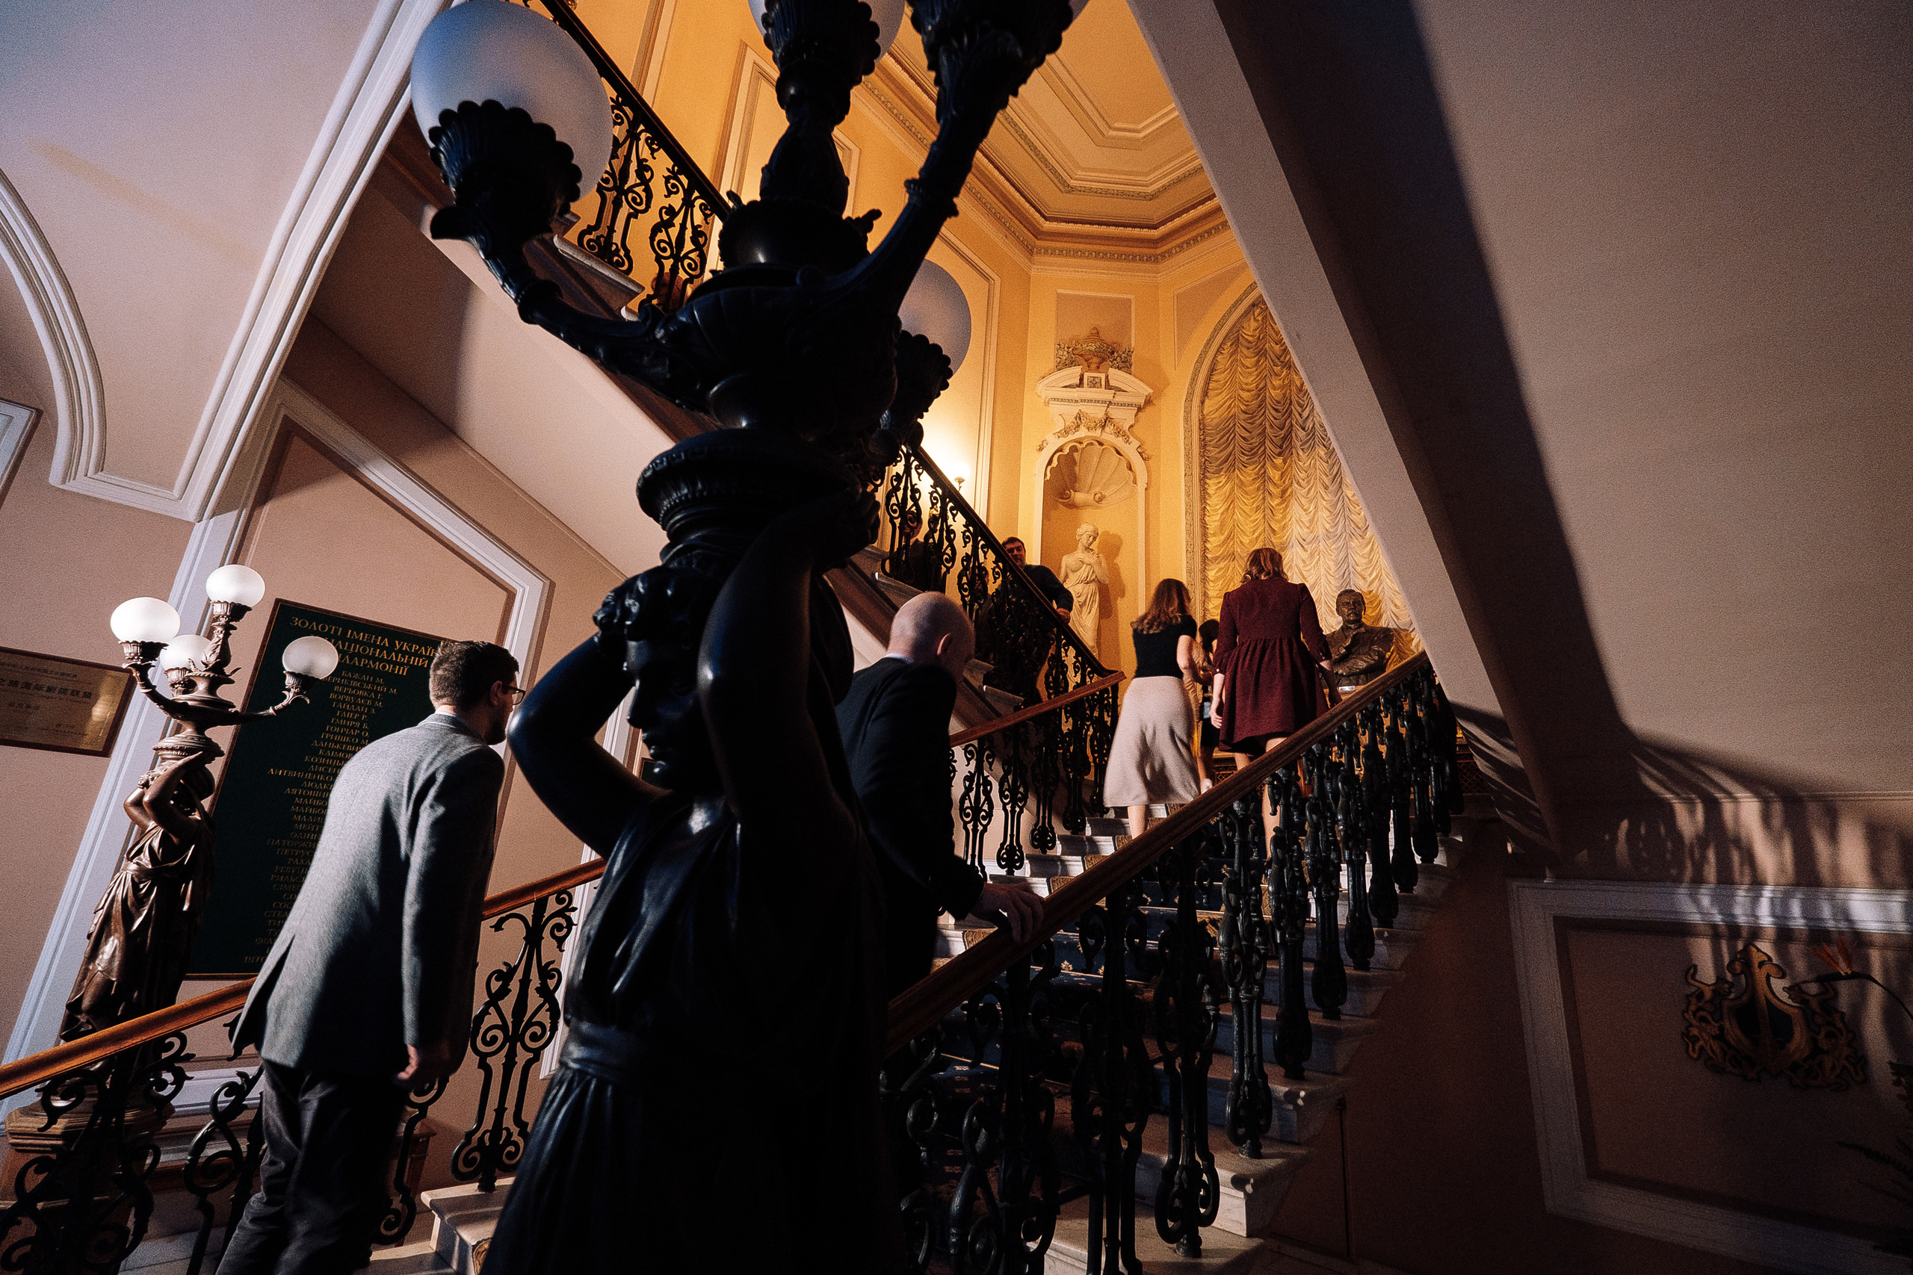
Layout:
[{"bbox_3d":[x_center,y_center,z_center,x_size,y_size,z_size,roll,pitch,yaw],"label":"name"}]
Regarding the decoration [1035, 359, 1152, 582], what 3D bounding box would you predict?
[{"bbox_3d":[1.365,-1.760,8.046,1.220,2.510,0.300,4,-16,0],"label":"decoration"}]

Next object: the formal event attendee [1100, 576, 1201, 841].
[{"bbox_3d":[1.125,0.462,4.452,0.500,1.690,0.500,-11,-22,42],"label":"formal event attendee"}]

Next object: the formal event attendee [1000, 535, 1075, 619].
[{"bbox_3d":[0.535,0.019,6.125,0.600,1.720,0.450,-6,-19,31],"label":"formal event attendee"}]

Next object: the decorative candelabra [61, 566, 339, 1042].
[{"bbox_3d":[-2.507,0.541,2.569,0.550,1.600,0.580,-11,-22,42],"label":"decorative candelabra"}]

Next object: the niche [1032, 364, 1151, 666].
[{"bbox_3d":[1.334,-1.146,7.919,1.220,3.580,0.450,4,-16,0],"label":"niche"}]

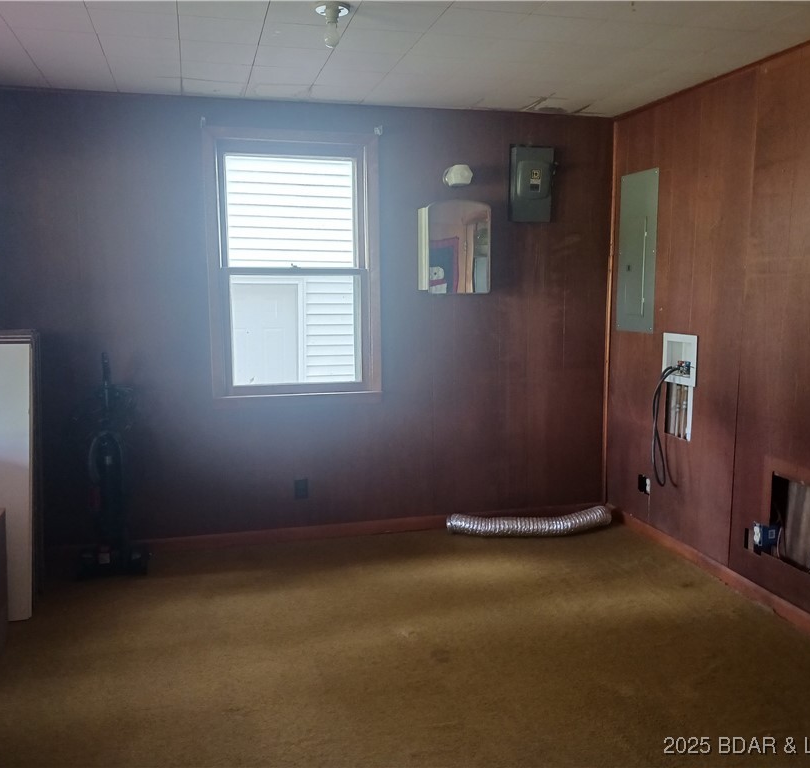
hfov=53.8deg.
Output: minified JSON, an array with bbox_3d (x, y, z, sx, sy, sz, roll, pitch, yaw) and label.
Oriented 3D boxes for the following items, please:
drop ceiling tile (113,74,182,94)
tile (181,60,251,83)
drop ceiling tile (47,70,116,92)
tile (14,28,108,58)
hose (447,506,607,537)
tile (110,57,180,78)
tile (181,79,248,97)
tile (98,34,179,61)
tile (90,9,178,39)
[{"bbox_3d":[-1.227,-1.442,3.828,0.303,0.018,0.321,-2,7,-15],"label":"drop ceiling tile"},{"bbox_3d":[-0.852,-1.417,3.601,0.303,0.018,0.303,-2,7,-15],"label":"tile"},{"bbox_3d":[-1.522,-1.430,3.750,0.303,0.018,0.321,-2,7,-15],"label":"drop ceiling tile"},{"bbox_3d":[-1.364,-1.358,3.161,0.305,0.018,0.305,-2,8,-14],"label":"tile"},{"bbox_3d":[0.720,0.796,4.555,0.970,0.107,0.250,-1,7,-7],"label":"hose"},{"bbox_3d":[-1.146,-1.405,3.524,0.303,0.018,0.303,-2,7,-15],"label":"tile"},{"bbox_3d":[-0.930,-1.457,3.907,0.305,0.018,0.323,-2,8,-14],"label":"tile"},{"bbox_3d":[-1.069,-1.369,3.234,0.303,0.018,0.303,-2,7,-15],"label":"tile"},{"bbox_3d":[-0.992,-1.334,2.945,0.303,0.018,0.303,-2,7,-15],"label":"tile"}]

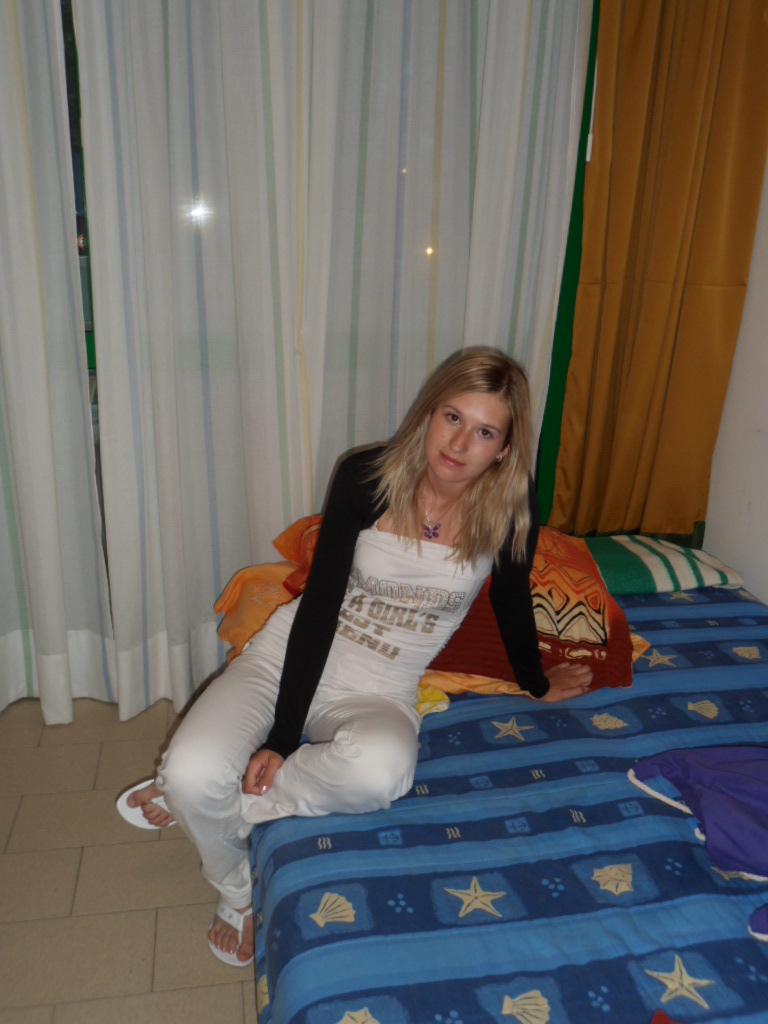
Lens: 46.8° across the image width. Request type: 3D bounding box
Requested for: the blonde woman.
[{"bbox_3d":[-0.058,0.282,1.677,0.941,1.170,0.588,5,21,7],"label":"blonde woman"}]

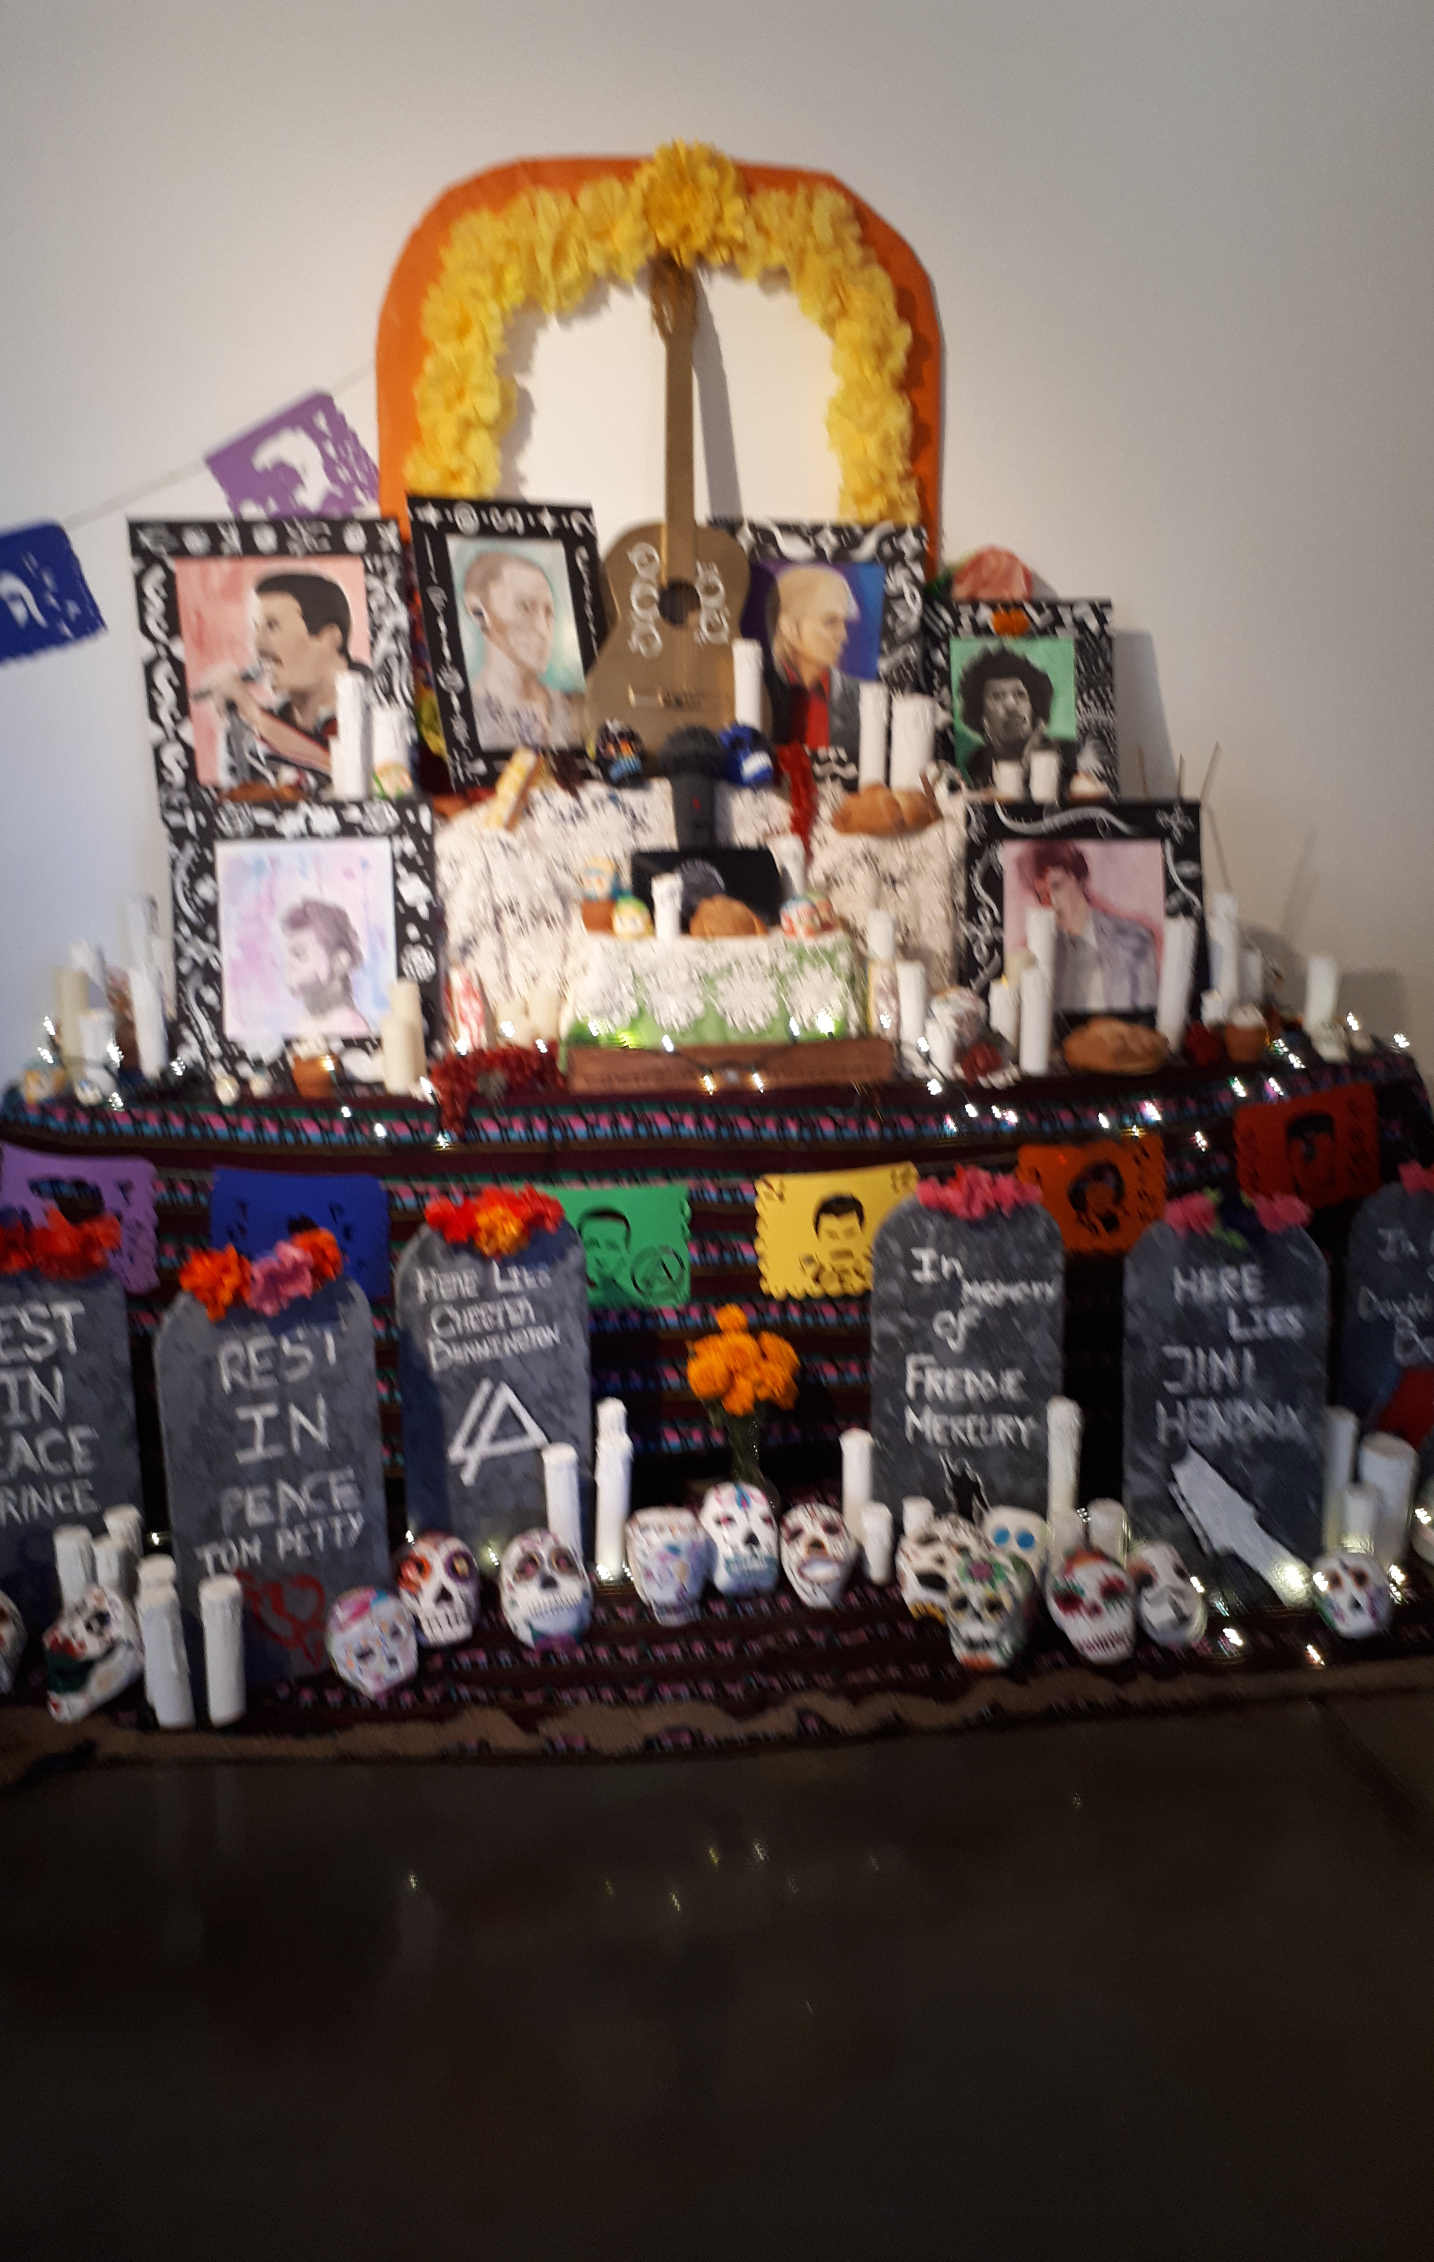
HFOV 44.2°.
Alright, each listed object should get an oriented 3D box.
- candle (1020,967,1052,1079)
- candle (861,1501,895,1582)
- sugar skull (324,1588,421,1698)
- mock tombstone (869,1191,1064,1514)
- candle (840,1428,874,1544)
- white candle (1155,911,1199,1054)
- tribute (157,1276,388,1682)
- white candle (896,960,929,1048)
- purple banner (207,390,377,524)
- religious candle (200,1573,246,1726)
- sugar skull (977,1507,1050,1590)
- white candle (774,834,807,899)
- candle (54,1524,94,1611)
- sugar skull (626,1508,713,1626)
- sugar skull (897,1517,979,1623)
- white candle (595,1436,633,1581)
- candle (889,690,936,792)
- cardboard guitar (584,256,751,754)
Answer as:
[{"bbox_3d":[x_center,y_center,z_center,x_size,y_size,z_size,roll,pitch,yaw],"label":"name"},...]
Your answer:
[{"bbox_3d":[0.561,-0.195,3.127,0.050,0.190,0.050,-2,12,-6],"label":"candle"},{"bbox_3d":[0.264,0.674,2.890,0.051,0.120,0.051,-2,15,-6],"label":"candle"},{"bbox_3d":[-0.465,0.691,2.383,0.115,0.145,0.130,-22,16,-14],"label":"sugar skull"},{"bbox_3d":[0.407,0.408,2.863,0.307,0.635,0.035,-2,15,-3],"label":"mock tombstone"},{"bbox_3d":[0.213,0.555,2.678,0.043,0.206,0.043,-2,16,-2],"label":"candle"},{"bbox_3d":[0.865,-0.278,3.323,0.060,0.255,0.060,-3,16,-5],"label":"white candle"},{"bbox_3d":[-0.637,0.502,2.578,0.307,0.630,0.035,-3,15,-10],"label":"tribute"},{"bbox_3d":[0.371,-0.231,3.350,0.050,0.172,0.050,-2,12,-6],"label":"white candle"},{"bbox_3d":[-0.806,-1.250,3.361,0.275,0.220,0.010,-25,16,1],"label":"purple banner"},{"bbox_3d":[-0.702,0.736,2.509,0.050,0.217,0.050,-2,15,-6],"label":"religious candle"},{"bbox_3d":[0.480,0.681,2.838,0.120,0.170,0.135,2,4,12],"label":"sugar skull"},{"bbox_3d":[0.121,-0.406,2.816,0.043,0.132,0.043,-8,16,-1],"label":"white candle"},{"bbox_3d":[-0.951,0.682,2.638,0.053,0.186,0.053,-2,12,-6],"label":"candle"},{"bbox_3d":[-0.069,0.629,2.543,0.125,0.155,0.135,-2,4,-2],"label":"sugar skull"},{"bbox_3d":[0.347,0.677,2.730,0.130,0.155,0.140,14,0,12],"label":"sugar skull"},{"bbox_3d":[-0.172,0.620,2.900,0.053,0.232,0.053,-2,15,-6],"label":"white candle"},{"bbox_3d":[0.385,-0.765,3.506,0.085,0.205,0.085,-3,16,-5],"label":"candle"},{"bbox_3d":[-0.076,-1.177,3.420,0.375,0.980,0.100,-1,8,-5],"label":"cardboard guitar"}]

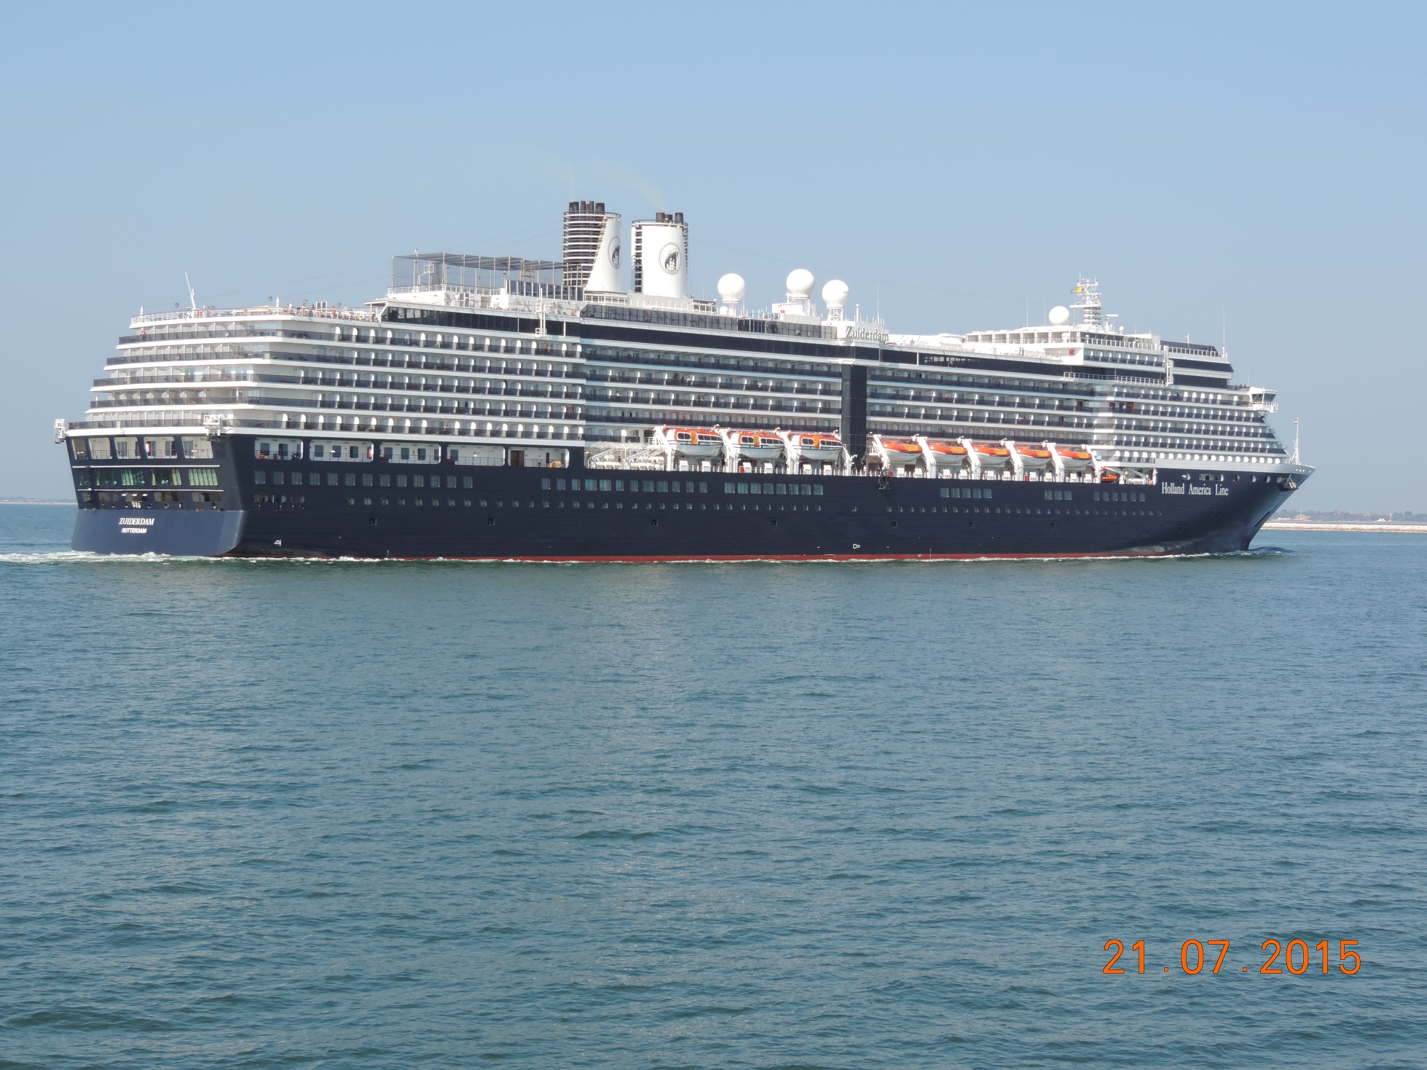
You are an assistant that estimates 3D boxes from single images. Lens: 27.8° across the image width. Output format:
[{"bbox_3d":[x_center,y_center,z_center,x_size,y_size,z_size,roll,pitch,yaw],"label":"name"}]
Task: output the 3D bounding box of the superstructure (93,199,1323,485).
[{"bbox_3d":[21.929,-28.098,456.766,32.400,38.000,277.000,1,1,41],"label":"superstructure"}]

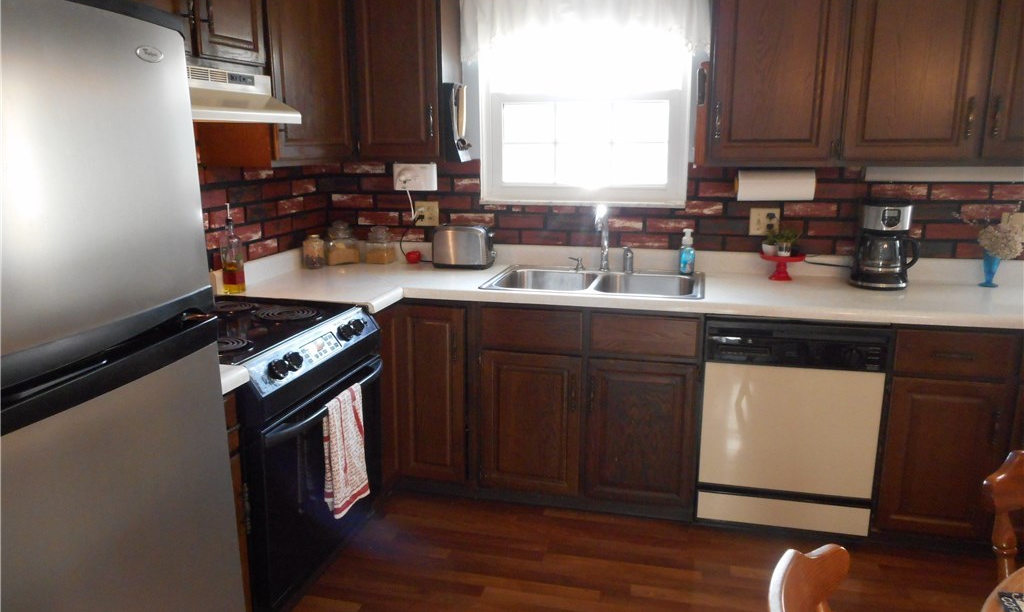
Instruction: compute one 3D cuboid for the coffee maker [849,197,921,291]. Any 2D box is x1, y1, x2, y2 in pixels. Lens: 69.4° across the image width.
[{"bbox_3d":[1.449,-0.243,2.872,0.222,0.337,0.225,2,12,11],"label":"coffee maker"}]

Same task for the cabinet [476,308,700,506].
[{"bbox_3d":[0.345,0.360,3.125,0.887,0.860,0.595,3,12,14],"label":"cabinet"}]

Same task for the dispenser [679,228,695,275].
[{"bbox_3d":[0.749,-0.231,3.138,0.062,0.194,0.055,3,12,14],"label":"dispenser"}]

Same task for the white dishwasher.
[{"bbox_3d":[1.069,0.398,2.945,0.604,0.840,0.600,3,12,14],"label":"white dishwasher"}]

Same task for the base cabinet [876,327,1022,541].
[{"bbox_3d":[1.554,0.422,2.829,0.391,0.860,0.595,3,12,14],"label":"base cabinet"}]

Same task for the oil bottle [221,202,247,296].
[{"bbox_3d":[-1.038,-0.217,2.757,0.066,0.335,0.066,7,14,31],"label":"oil bottle"}]

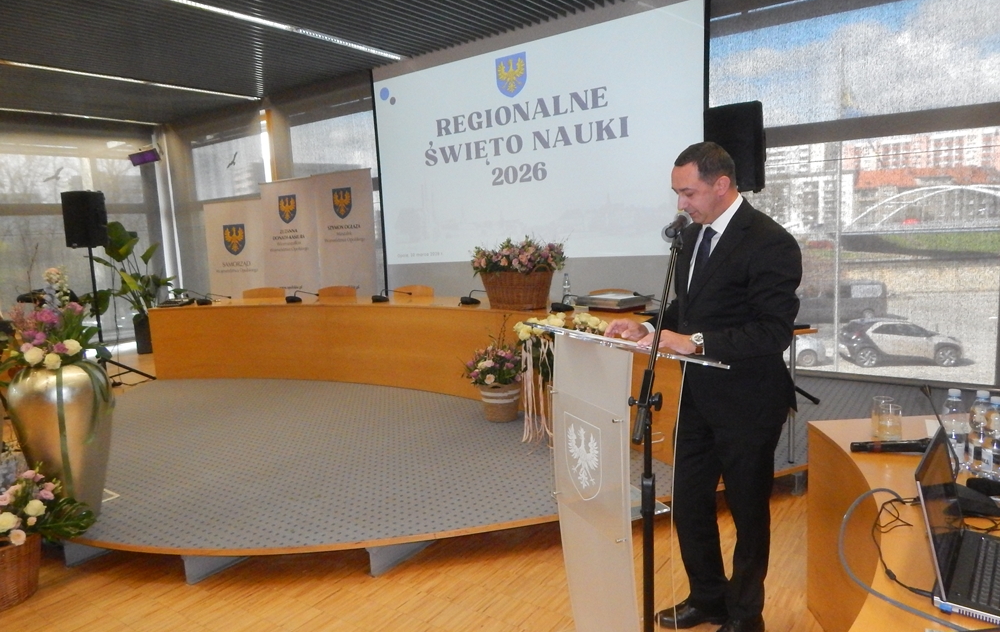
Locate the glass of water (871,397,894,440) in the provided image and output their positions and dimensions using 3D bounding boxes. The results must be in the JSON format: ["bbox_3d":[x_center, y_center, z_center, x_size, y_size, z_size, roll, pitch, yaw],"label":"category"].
[{"bbox_3d":[1.326,0.354,2.299,0.078,0.131,0.078,2,9,30],"label":"glass of water"}]

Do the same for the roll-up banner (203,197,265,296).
[{"bbox_3d":[-3.366,-0.469,8.632,0.880,2.012,0.200,0,8,20],"label":"roll-up banner"}]

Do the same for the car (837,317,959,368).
[{"bbox_3d":[14.200,0.870,23.600,3.700,1.510,1.740,-1,8,10],"label":"car"}]

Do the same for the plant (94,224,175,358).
[{"bbox_3d":[-5.103,-0.385,9.236,1.050,1.804,0.950,-7,9,-28],"label":"plant"}]

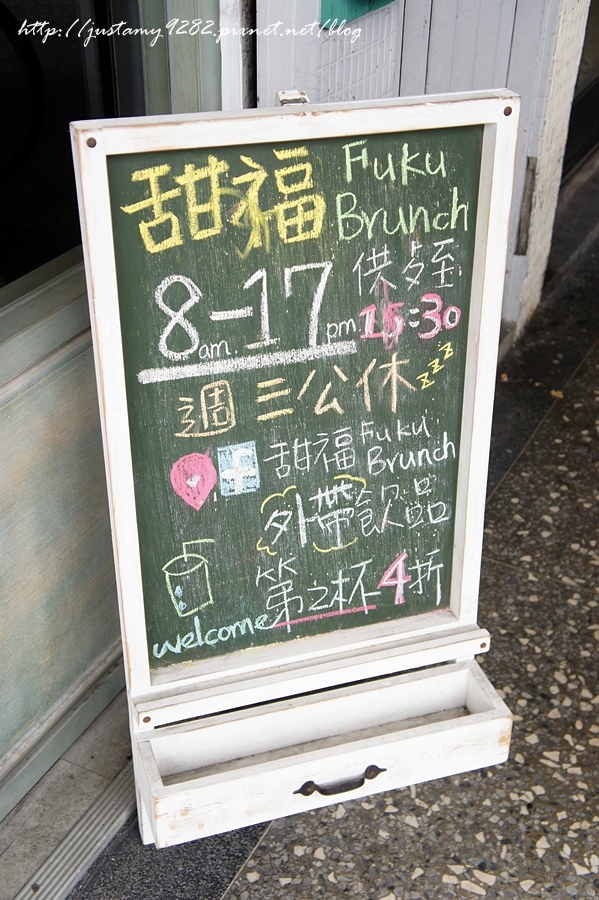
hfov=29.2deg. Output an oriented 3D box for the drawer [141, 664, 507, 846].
[{"bbox_3d":[0.035,0.388,1.491,0.471,0.082,0.119,-9,30,-15],"label":"drawer"}]

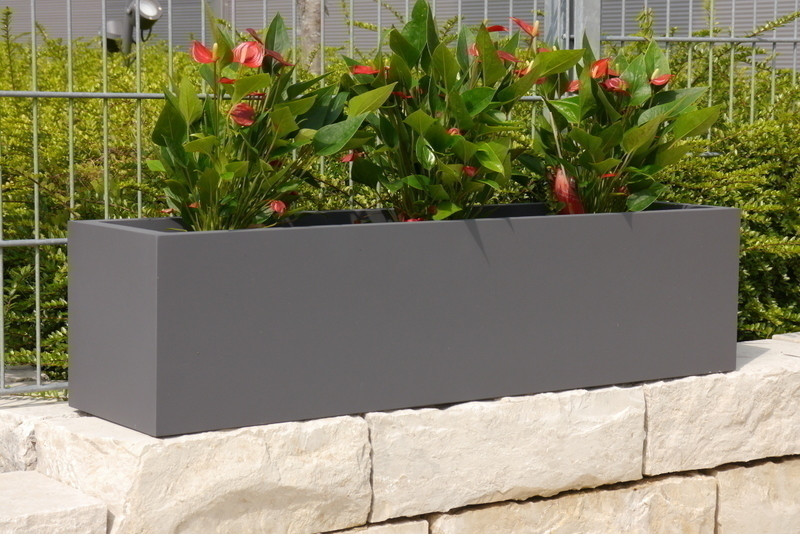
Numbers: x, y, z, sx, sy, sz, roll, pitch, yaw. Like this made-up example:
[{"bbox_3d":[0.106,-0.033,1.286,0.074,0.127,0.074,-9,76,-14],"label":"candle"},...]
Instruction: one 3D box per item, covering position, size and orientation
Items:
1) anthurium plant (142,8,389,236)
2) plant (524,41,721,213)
[{"bbox_3d":[-0.176,-0.183,2.587,0.300,0.315,0.270,-4,7,-35],"label":"anthurium plant"},{"bbox_3d":[0.340,-0.202,2.953,0.280,0.287,0.260,1,6,0],"label":"plant"}]

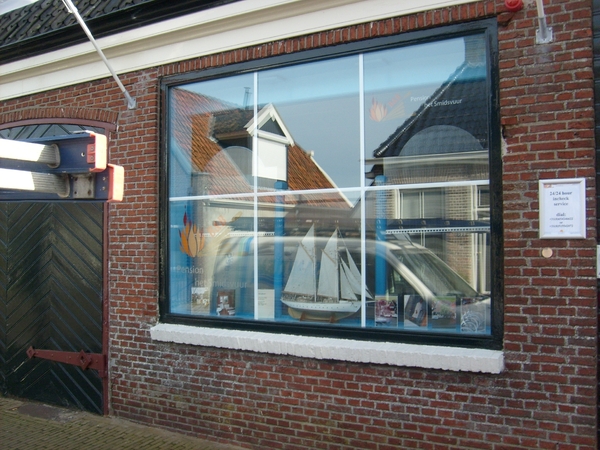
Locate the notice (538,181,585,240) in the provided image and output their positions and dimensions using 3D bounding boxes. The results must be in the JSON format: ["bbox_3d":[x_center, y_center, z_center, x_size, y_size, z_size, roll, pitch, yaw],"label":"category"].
[{"bbox_3d":[1.478,-0.089,3.414,0.240,0.335,0.020,-1,-2,28],"label":"notice"}]

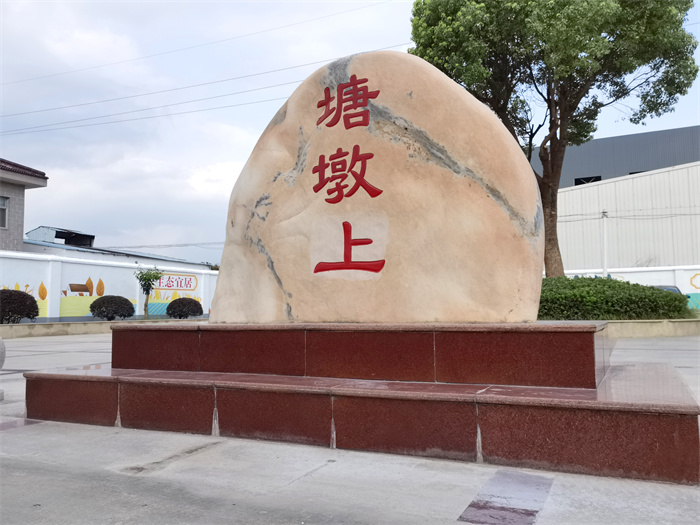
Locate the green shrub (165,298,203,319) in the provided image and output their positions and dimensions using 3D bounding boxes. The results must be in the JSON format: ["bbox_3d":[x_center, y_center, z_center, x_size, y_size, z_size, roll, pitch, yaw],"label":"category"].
[{"bbox_3d":[-6.677,1.867,23.700,1.420,0.860,1.420,-3,-5,24],"label":"green shrub"}]

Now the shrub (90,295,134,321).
[{"bbox_3d":[-8.215,1.565,20.300,1.460,0.920,1.460,-3,-5,24],"label":"shrub"}]

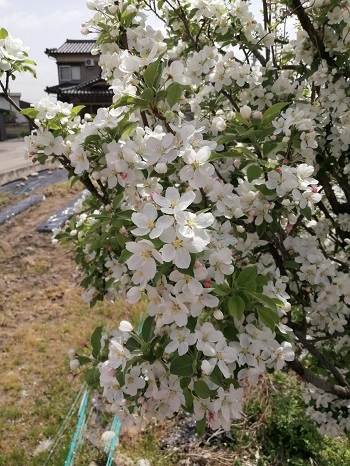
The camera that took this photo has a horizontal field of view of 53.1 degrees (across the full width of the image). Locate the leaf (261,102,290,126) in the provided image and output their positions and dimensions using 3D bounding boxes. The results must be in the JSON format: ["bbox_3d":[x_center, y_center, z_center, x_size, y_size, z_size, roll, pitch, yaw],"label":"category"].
[{"bbox_3d":[0.167,-0.196,0.580,0.058,0.022,0.012,-37,-15,6],"label":"leaf"}]

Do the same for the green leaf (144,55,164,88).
[{"bbox_3d":[-0.035,-0.264,0.572,0.026,0.059,0.014,19,0,18],"label":"green leaf"}]

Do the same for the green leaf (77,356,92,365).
[{"bbox_3d":[-0.147,0.208,0.570,0.027,0.010,0.012,13,50,-1],"label":"green leaf"}]

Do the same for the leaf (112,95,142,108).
[{"bbox_3d":[-0.079,-0.219,0.583,0.052,0.012,0.025,-14,42,-6],"label":"leaf"}]

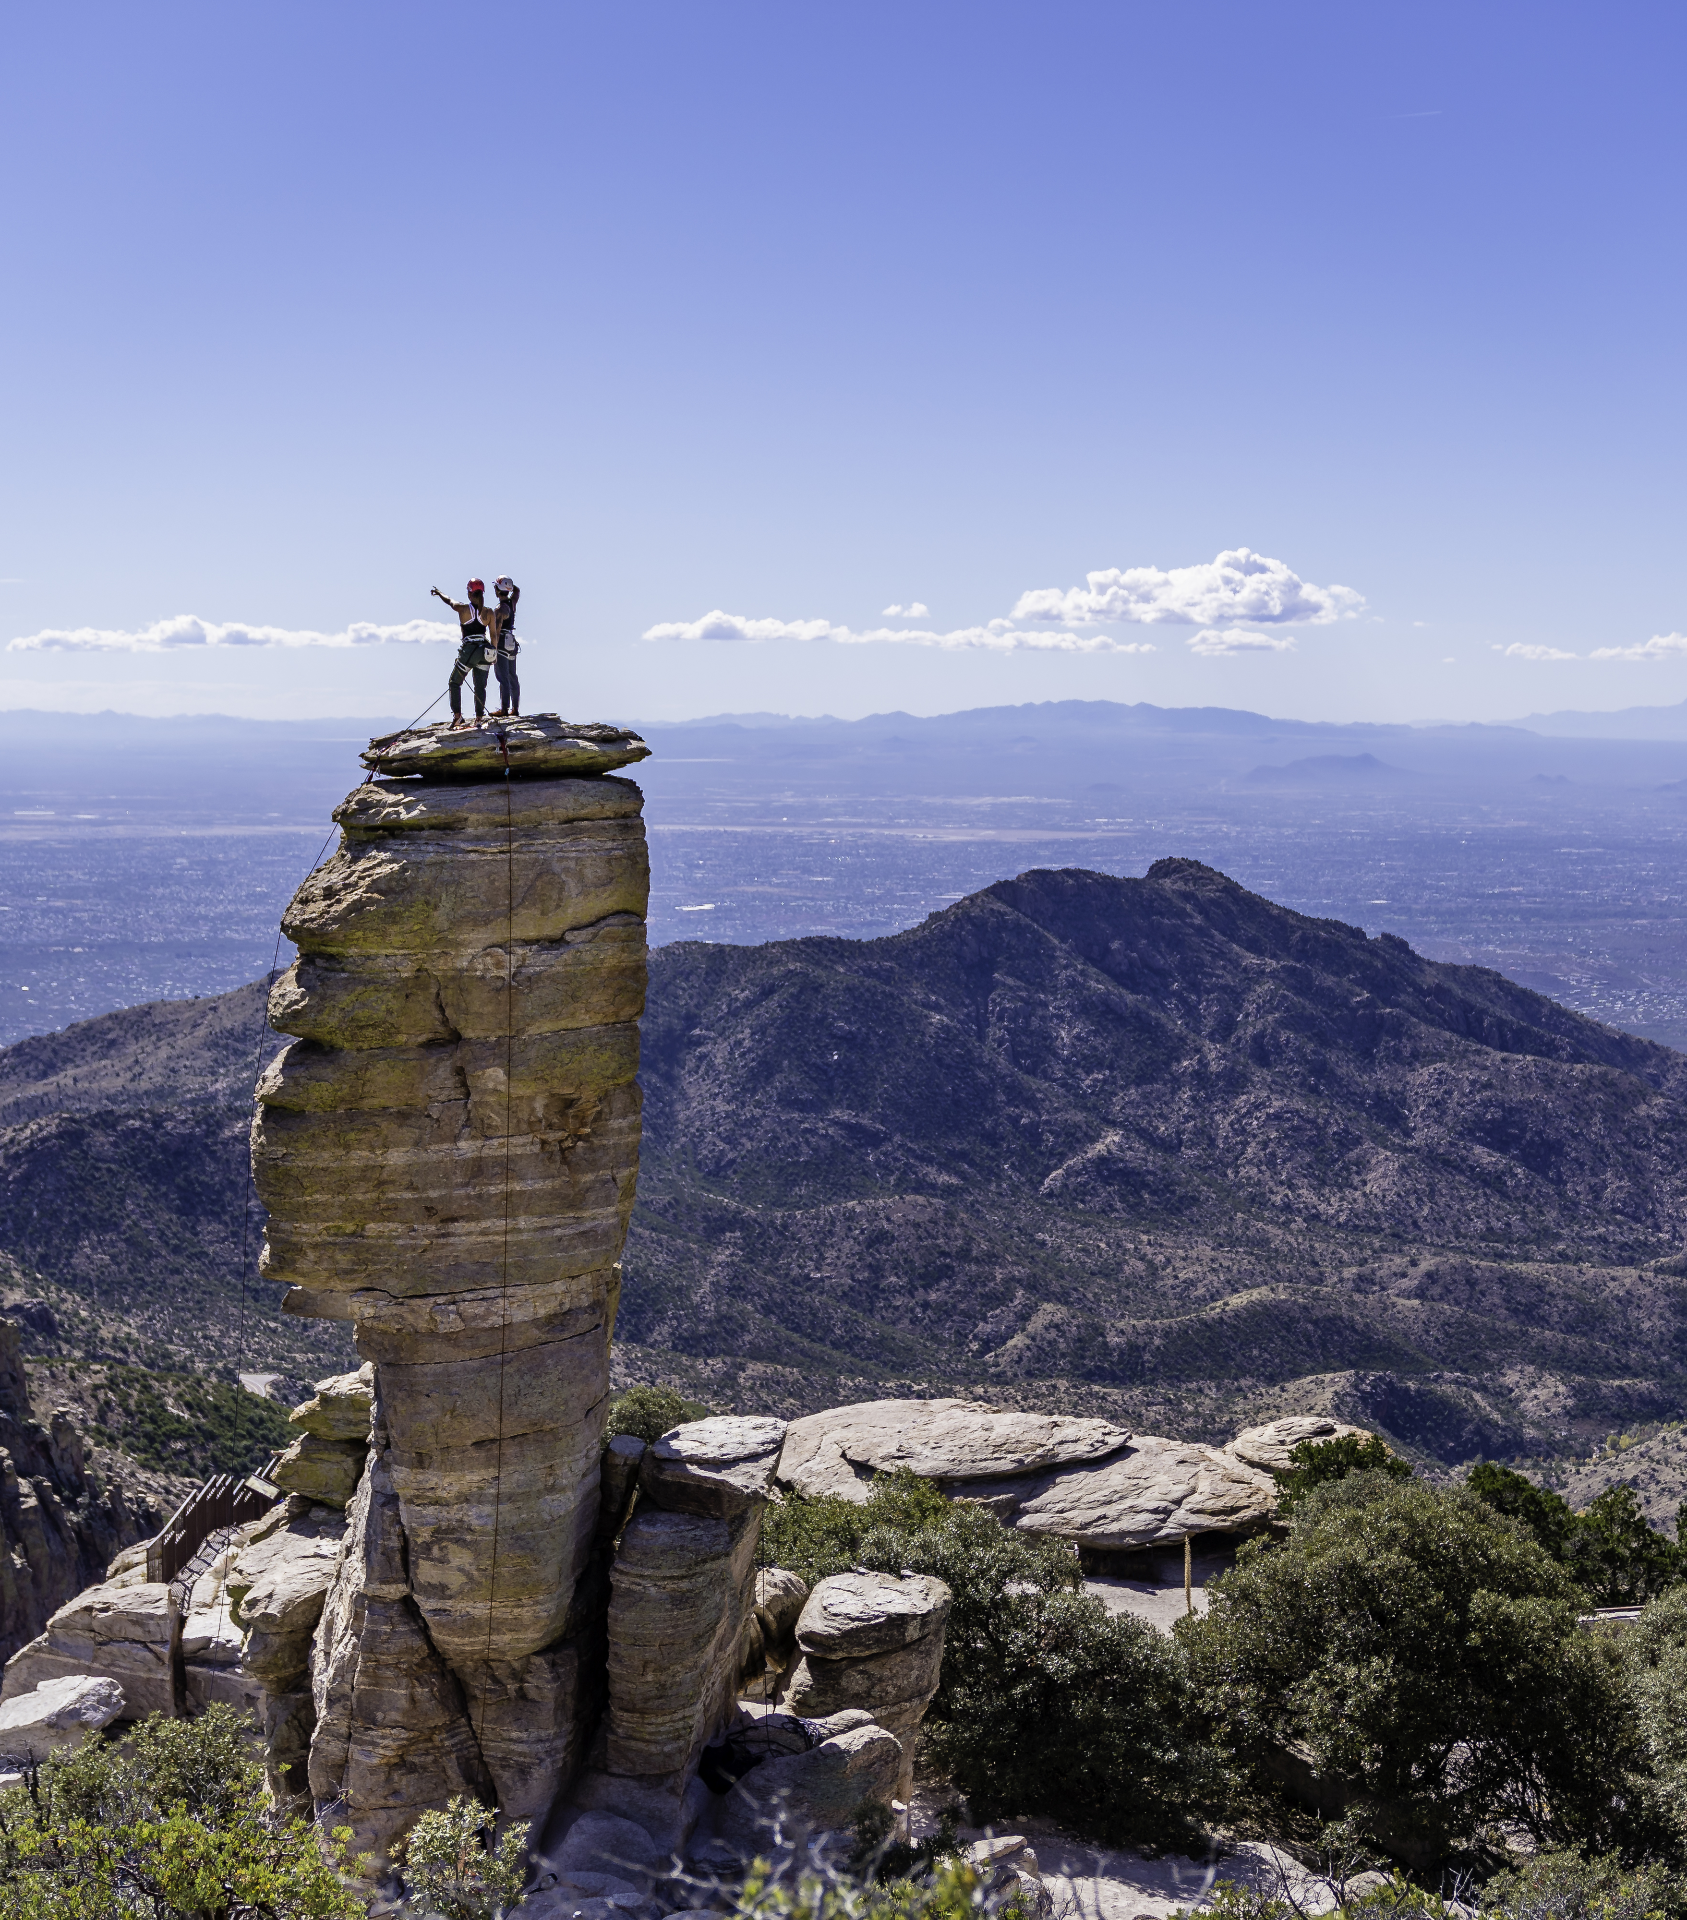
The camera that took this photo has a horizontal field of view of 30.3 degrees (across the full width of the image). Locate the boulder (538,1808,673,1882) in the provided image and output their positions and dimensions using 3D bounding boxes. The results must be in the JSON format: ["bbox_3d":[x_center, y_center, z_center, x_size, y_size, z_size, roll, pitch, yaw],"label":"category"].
[{"bbox_3d":[-2.631,9.826,34.600,1.400,0.750,1.200,0,5,0],"label":"boulder"}]

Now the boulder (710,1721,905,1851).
[{"bbox_3d":[-0.399,9.370,35.400,2.100,1.200,1.500,0,5,0],"label":"boulder"}]

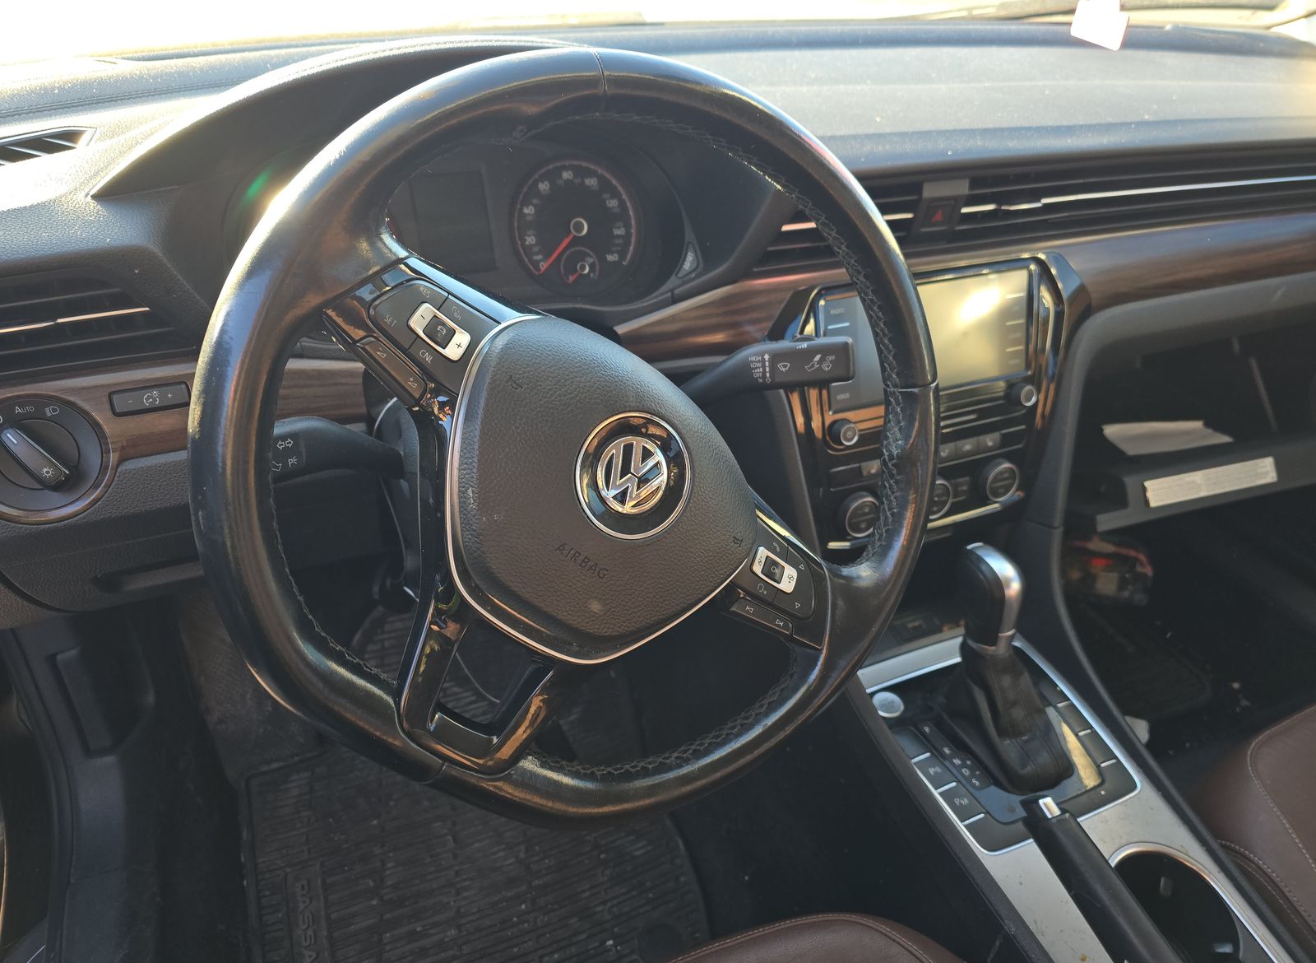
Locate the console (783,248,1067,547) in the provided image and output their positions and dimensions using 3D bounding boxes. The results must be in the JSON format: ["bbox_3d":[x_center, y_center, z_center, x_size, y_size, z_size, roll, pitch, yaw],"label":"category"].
[{"bbox_3d":[0.236,-0.069,0.753,0.265,0.220,0.048,-12,19,-17],"label":"console"}]

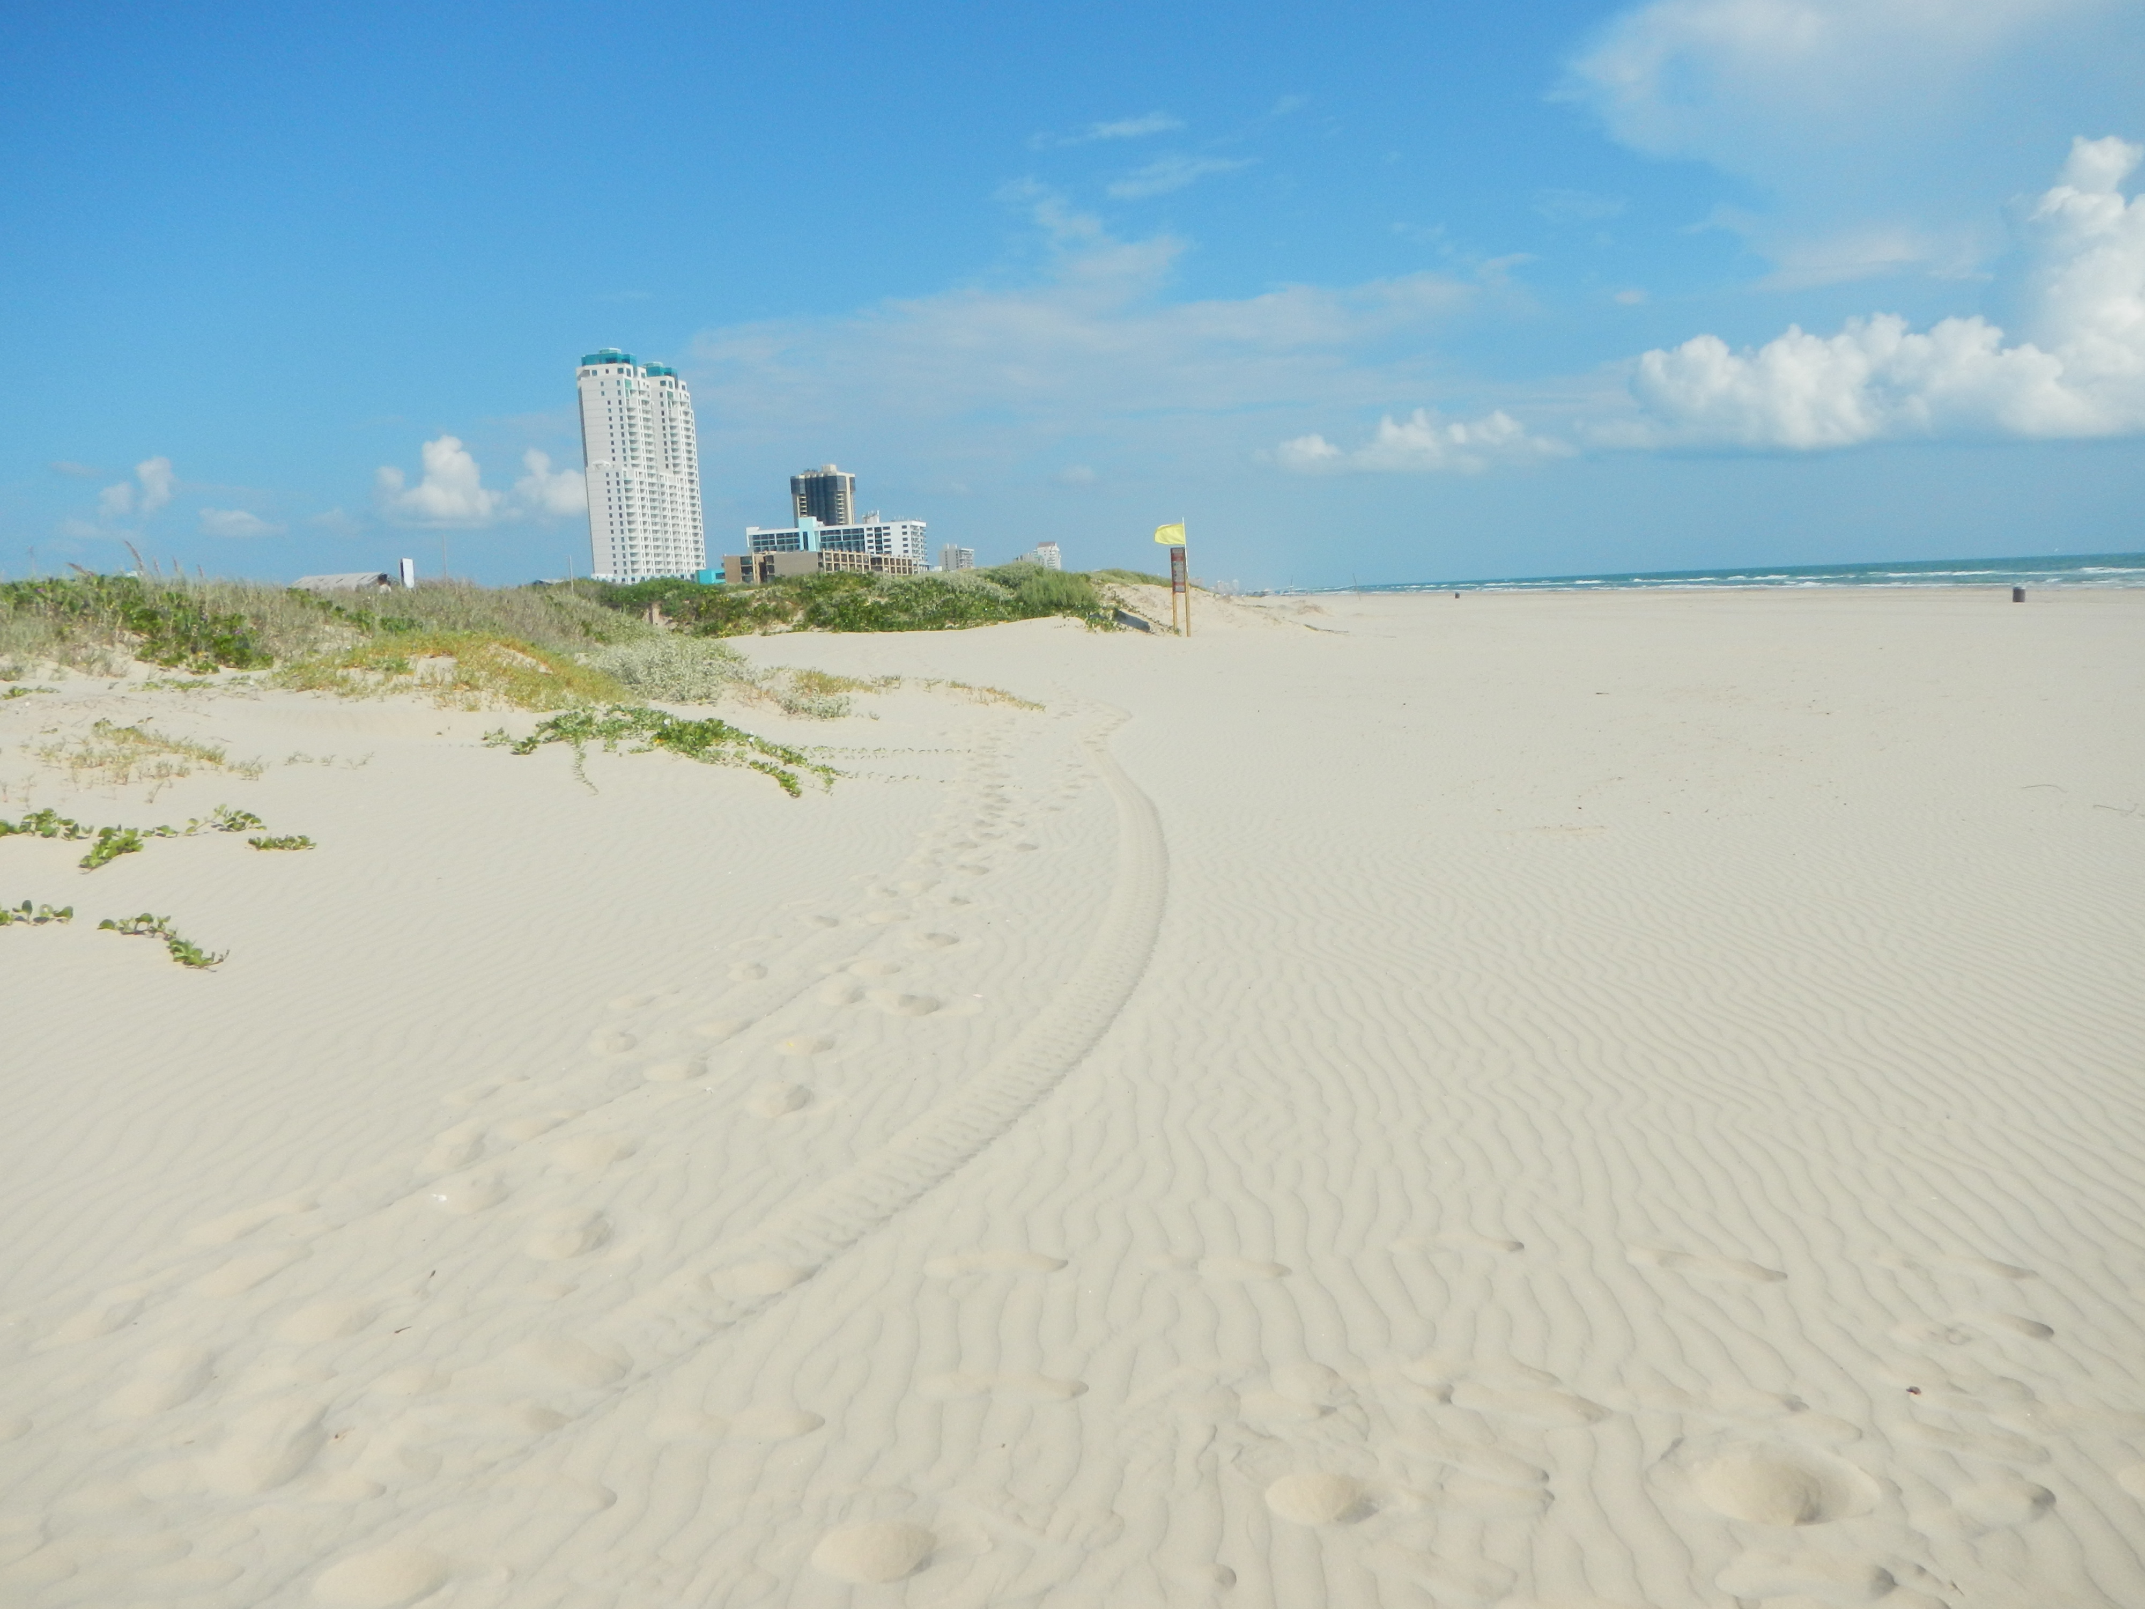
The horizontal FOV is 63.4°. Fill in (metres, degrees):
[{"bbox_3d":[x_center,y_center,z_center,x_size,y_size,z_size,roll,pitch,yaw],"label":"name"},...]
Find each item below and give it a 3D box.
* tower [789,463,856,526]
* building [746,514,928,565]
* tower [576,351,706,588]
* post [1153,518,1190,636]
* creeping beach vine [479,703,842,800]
[{"bbox_3d":[-145.917,-157.215,1027.889,32.000,86.000,24.000,-1,7,10],"label":"tower"},{"bbox_3d":[-113.778,-115.306,841.697,84.000,44.000,23.000,0,7,20],"label":"building"},{"bbox_3d":[-176.737,-128.660,714.590,20.000,106.000,70.000,-1,7,10],"label":"tower"},{"bbox_3d":[3.918,-8.833,67.450,1.300,4.600,0.400,-2,7,6],"label":"post"},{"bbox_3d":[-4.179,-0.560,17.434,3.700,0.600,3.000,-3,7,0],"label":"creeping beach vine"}]

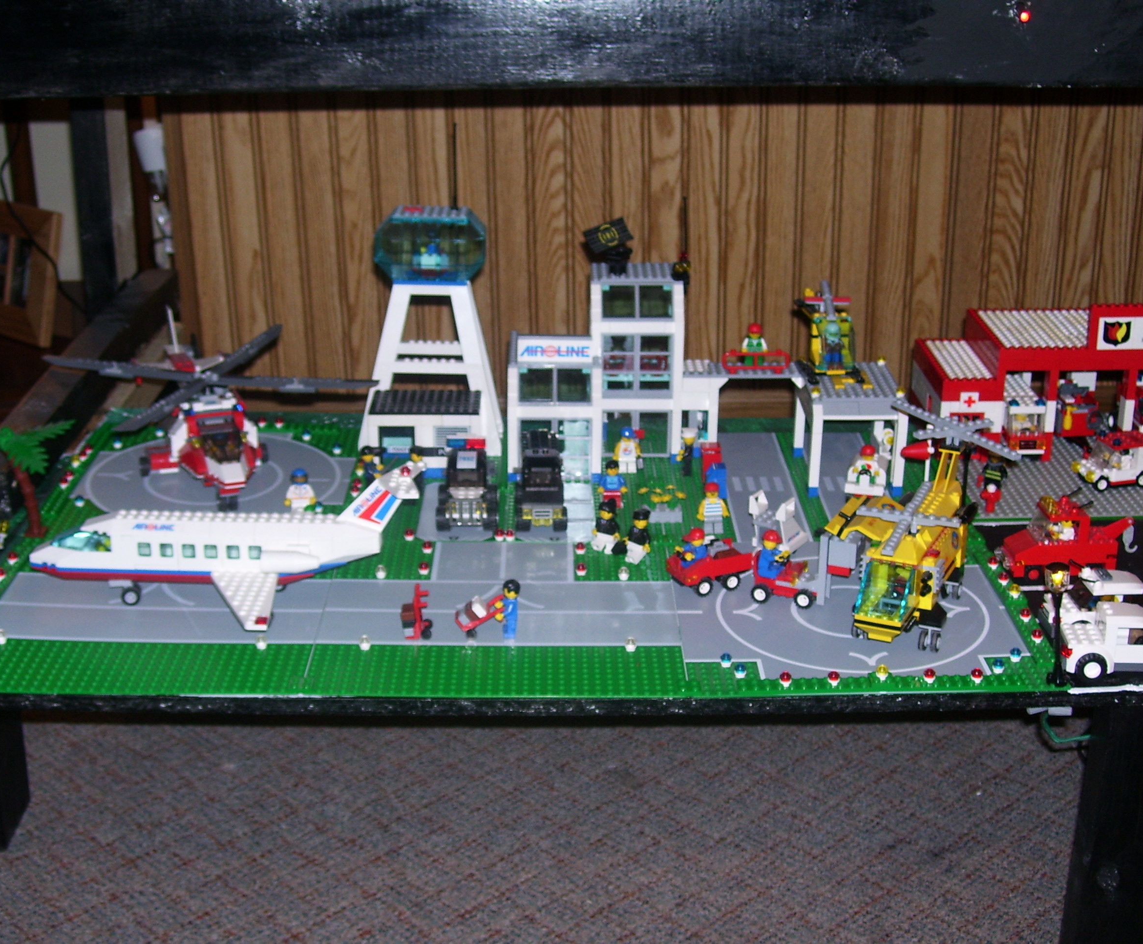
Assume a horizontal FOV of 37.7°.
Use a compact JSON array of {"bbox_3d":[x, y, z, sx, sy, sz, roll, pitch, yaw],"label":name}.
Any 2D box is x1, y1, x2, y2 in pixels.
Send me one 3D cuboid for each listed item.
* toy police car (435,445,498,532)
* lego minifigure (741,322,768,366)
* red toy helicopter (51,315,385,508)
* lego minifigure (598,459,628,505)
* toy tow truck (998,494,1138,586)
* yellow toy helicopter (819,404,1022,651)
[{"bbox_3d":[-0.084,0.007,1.376,0.050,0.057,0.085,1,21,-1],"label":"toy police car"},{"bbox_3d":[0.162,-0.112,1.484,0.023,0.041,0.015,1,21,-1],"label":"lego minifigure"},{"bbox_3d":[-0.323,-0.059,1.478,0.260,0.104,0.299,-7,23,-20],"label":"red toy helicopter"},{"bbox_3d":[0.035,0.008,1.400,0.025,0.042,0.015,1,21,-1],"label":"lego minifigure"},{"bbox_3d":[0.385,0.050,1.288,0.104,0.059,0.036,-2,21,-7],"label":"toy tow truck"},{"bbox_3d":[0.254,0.045,1.214,0.121,0.117,0.248,9,23,21],"label":"yellow toy helicopter"}]

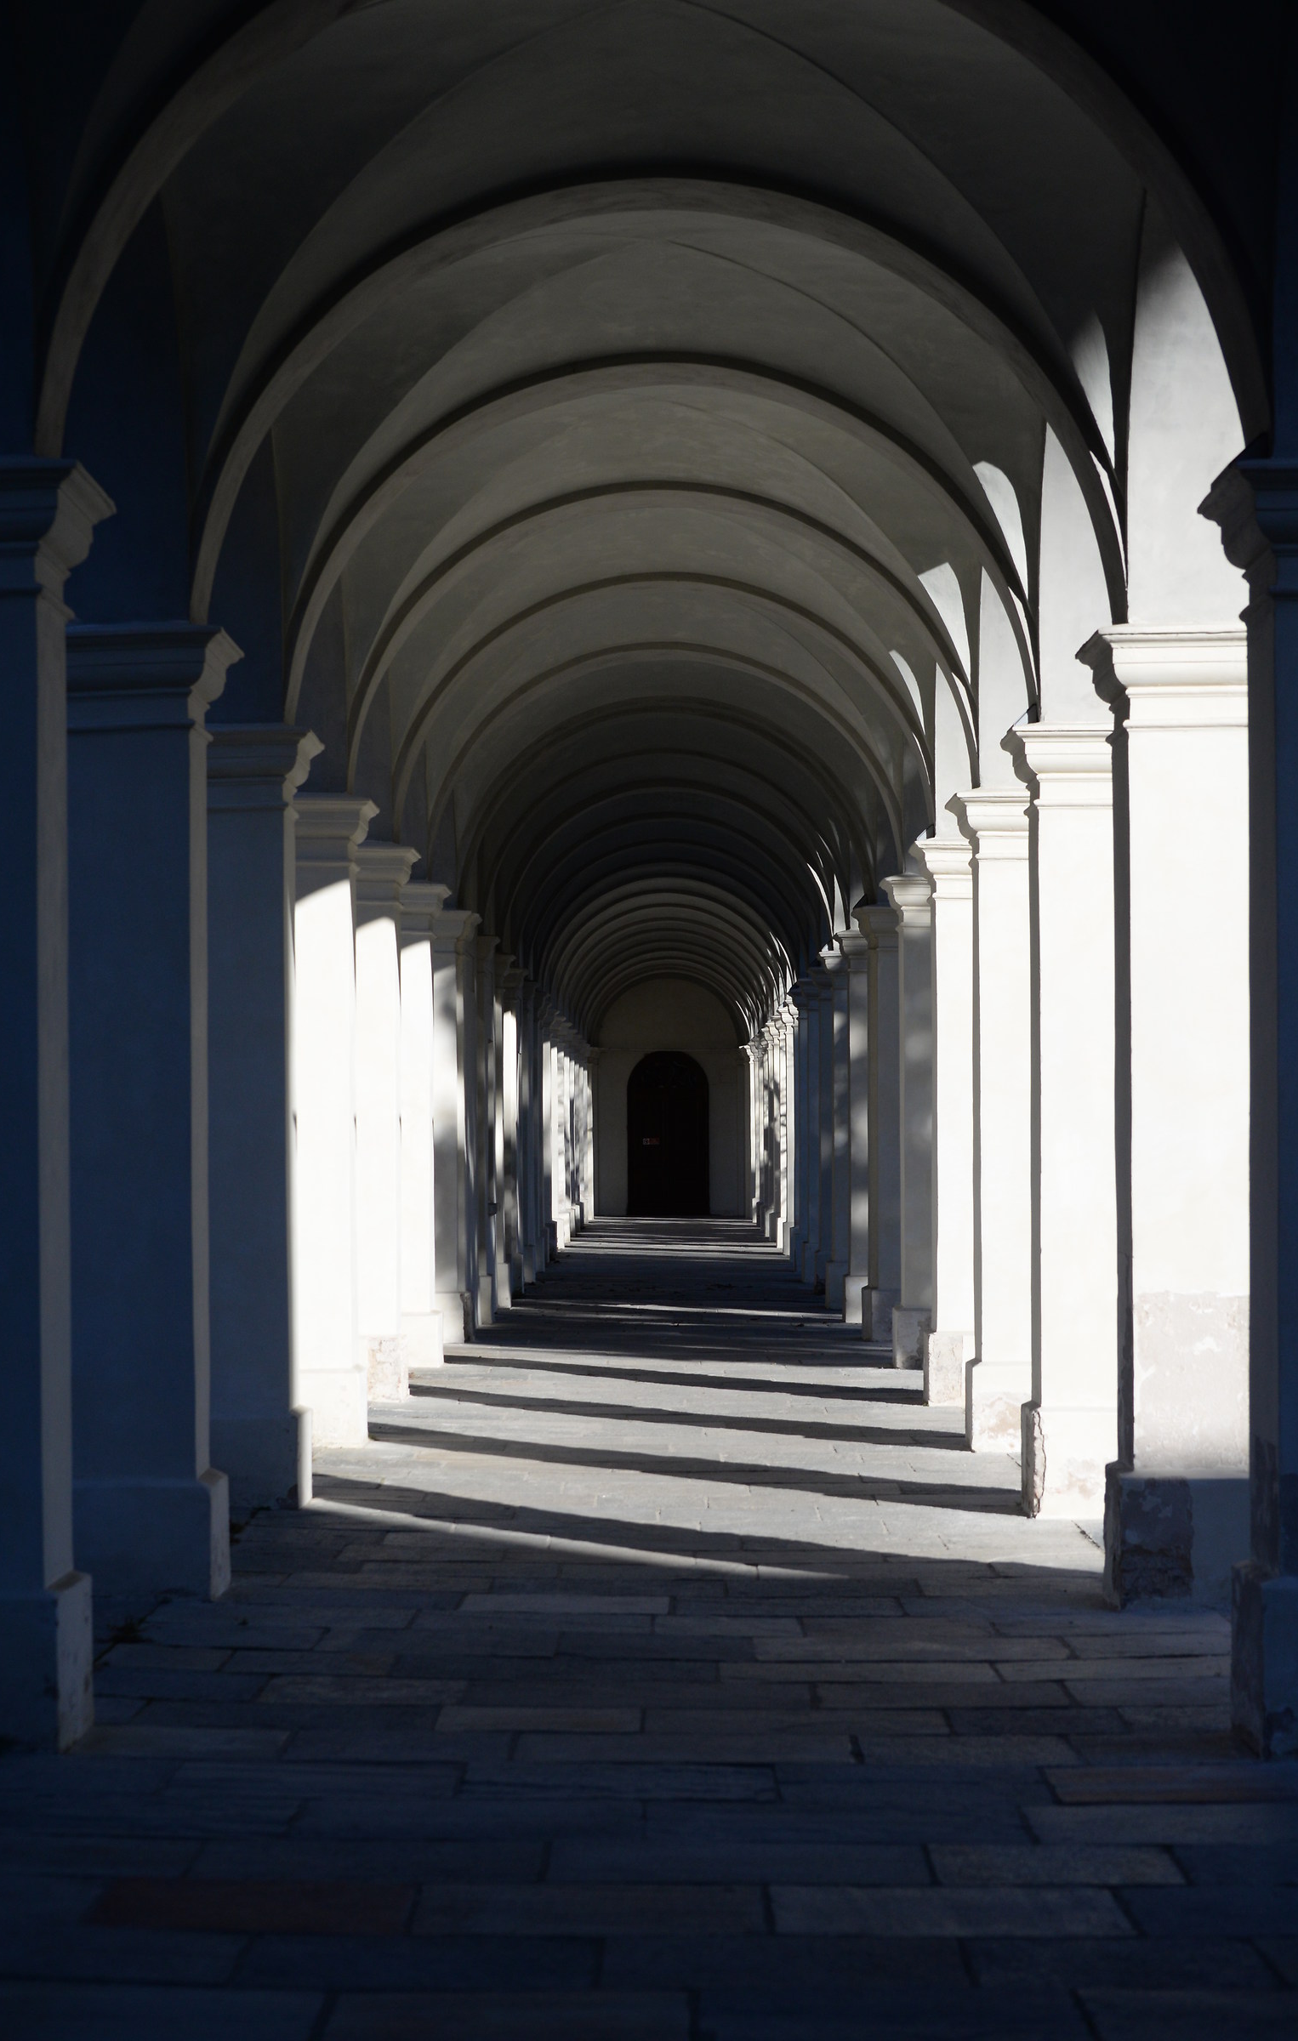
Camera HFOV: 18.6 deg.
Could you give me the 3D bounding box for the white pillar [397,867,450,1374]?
[{"bbox_3d":[-1.704,0.717,26.449,0.700,3.250,0.700,0,-2,0],"label":"white pillar"}]

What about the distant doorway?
[{"bbox_3d":[0.394,2.246,78.454,1.623,3.262,0.300,0,-2,0],"label":"distant doorway"}]

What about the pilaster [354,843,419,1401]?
[{"bbox_3d":[-1.722,0.621,23.221,0.700,3.250,0.700,0,-2,0],"label":"pilaster"}]

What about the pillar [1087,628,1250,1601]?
[{"bbox_3d":[1.867,0.321,13.517,0.700,3.250,0.700,0,-2,0],"label":"pillar"}]

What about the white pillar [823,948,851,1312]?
[{"bbox_3d":[1.854,0.960,35.162,0.630,3.168,0.630,0,-2,0],"label":"white pillar"}]

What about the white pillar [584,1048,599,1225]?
[{"bbox_3d":[-1.426,2.214,76.481,0.700,3.250,0.700,0,-2,0],"label":"white pillar"}]

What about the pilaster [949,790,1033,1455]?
[{"bbox_3d":[1.903,0.514,19.973,0.700,3.250,0.700,0,-2,0],"label":"pilaster"}]

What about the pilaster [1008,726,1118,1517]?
[{"bbox_3d":[1.790,0.410,16.260,0.630,3.168,0.630,0,-2,0],"label":"pilaster"}]

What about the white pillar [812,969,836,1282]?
[{"bbox_3d":[2.011,1.093,39.341,0.700,3.250,0.700,0,-2,0],"label":"white pillar"}]

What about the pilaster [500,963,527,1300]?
[{"bbox_3d":[-1.515,1.050,38.240,0.630,3.168,0.630,0,-2,0],"label":"pilaster"}]

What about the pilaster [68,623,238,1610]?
[{"bbox_3d":[-1.683,0.317,13.068,0.630,3.168,0.630,0,-2,0],"label":"pilaster"}]

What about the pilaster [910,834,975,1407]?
[{"bbox_3d":[1.921,0.611,23.201,0.700,3.250,0.700,0,-2,0],"label":"pilaster"}]

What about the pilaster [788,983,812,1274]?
[{"bbox_3d":[1.884,1.227,44.320,0.630,3.168,0.630,0,-2,0],"label":"pilaster"}]

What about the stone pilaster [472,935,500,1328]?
[{"bbox_3d":[-1.540,0.877,32.301,0.630,3.168,0.630,0,-2,0],"label":"stone pilaster"}]

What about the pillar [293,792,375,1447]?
[{"bbox_3d":[-1.663,0.504,19.483,0.630,3.168,0.630,0,-2,0],"label":"pillar"}]

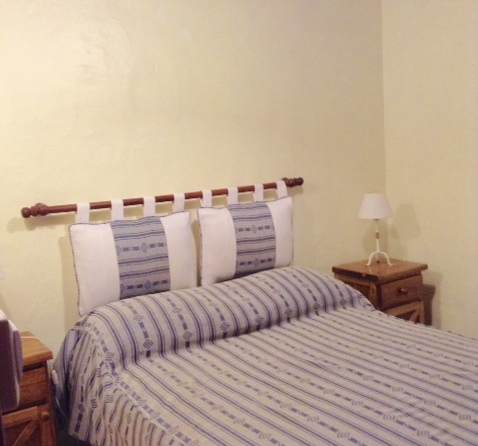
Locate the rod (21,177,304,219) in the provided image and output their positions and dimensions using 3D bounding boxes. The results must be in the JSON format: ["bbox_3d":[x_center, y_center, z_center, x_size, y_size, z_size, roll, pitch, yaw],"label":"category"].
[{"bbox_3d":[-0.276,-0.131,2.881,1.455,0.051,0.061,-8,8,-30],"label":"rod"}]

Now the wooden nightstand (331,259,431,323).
[{"bbox_3d":[0.815,0.566,3.432,0.400,0.643,0.372,-8,8,-30],"label":"wooden nightstand"}]

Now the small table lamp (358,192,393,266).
[{"bbox_3d":[0.783,0.033,3.457,0.190,0.410,0.190,-4,7,0],"label":"small table lamp"}]

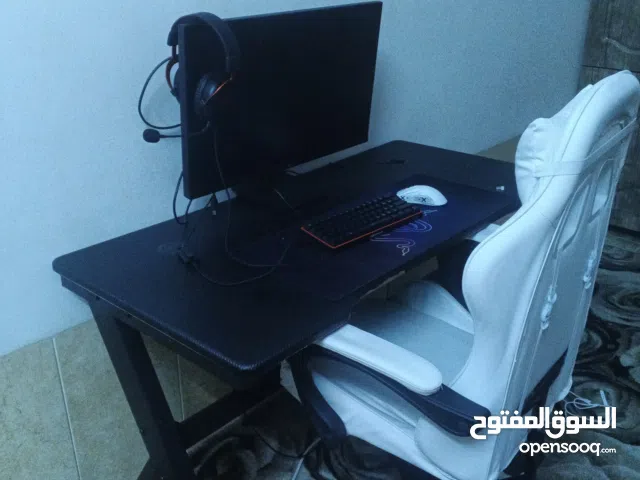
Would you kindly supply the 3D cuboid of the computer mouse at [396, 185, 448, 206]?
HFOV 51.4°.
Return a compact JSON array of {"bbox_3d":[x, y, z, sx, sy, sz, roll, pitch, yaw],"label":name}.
[{"bbox_3d":[0.252,-0.117,1.657,0.122,0.039,0.064,15,28,30],"label":"computer mouse"}]

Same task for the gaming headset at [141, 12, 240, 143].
[{"bbox_3d":[-0.266,-0.317,1.270,0.185,0.210,0.190,19,30,37],"label":"gaming headset"}]

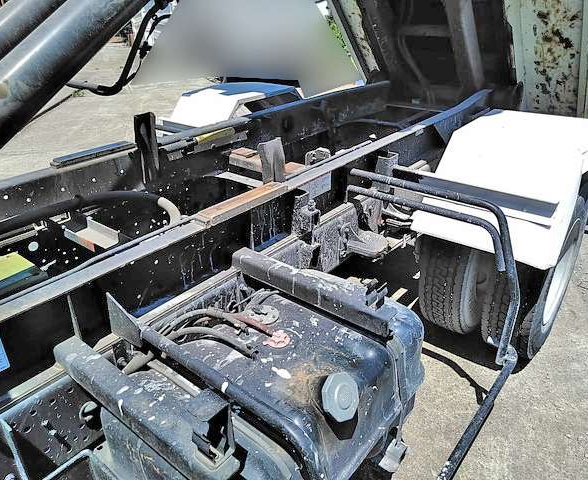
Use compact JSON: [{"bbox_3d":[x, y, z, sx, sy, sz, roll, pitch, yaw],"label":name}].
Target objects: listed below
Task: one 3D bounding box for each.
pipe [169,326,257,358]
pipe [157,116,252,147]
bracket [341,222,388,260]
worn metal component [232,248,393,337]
[{"bbox_3d":[-0.171,0.211,1.067,0.205,0.044,0.034,7,28,13],"label":"pipe"},{"bbox_3d":[-0.331,-0.429,1.921,0.036,0.036,0.470,20,34,34],"label":"pipe"},{"bbox_3d":[0.249,0.005,1.700,0.115,0.115,0.152,20,34,34],"label":"bracket"},{"bbox_3d":[0.030,0.099,1.141,0.440,0.054,0.065,20,34,34],"label":"worn metal component"}]

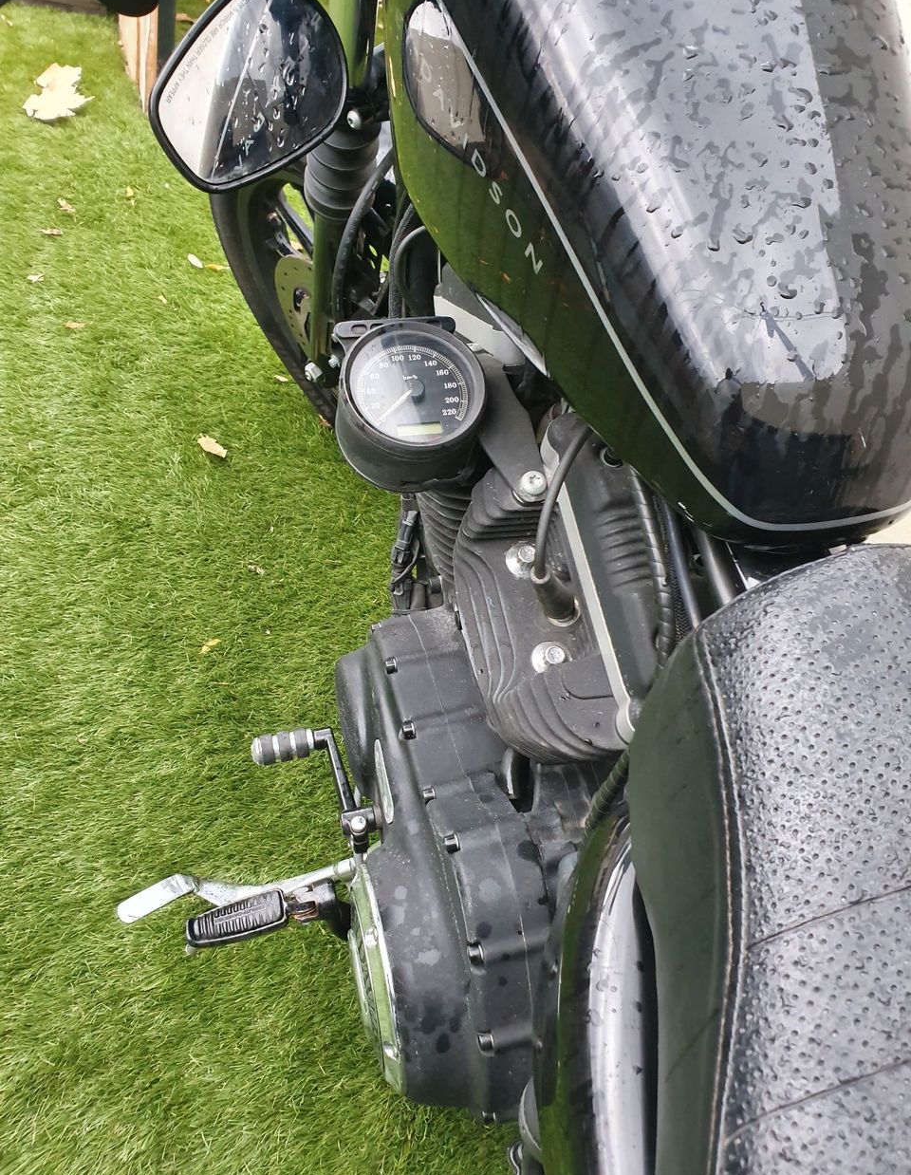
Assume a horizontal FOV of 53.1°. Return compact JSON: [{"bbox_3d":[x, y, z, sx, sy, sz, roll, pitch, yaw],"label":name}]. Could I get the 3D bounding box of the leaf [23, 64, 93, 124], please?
[{"bbox_3d":[-1.033,-1.280,2.358,0.185,0.070,0.215,-2,47,-22],"label":"leaf"}]

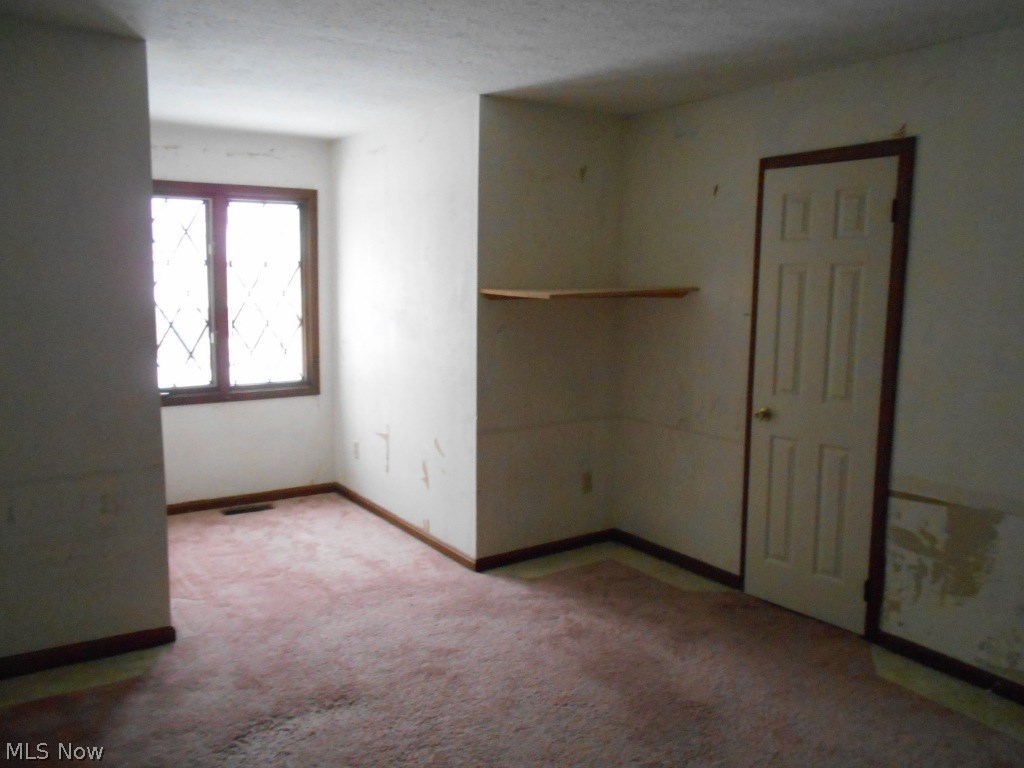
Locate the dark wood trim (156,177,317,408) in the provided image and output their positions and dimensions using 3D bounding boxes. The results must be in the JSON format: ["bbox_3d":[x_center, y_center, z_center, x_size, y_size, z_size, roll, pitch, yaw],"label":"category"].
[{"bbox_3d":[-1.830,-0.570,4.911,1.240,1.377,0.090,-5,9,-36],"label":"dark wood trim"}]

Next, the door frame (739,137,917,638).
[{"bbox_3d":[1.359,0.053,3.448,0.050,2.024,0.620,-5,9,-36],"label":"door frame"}]

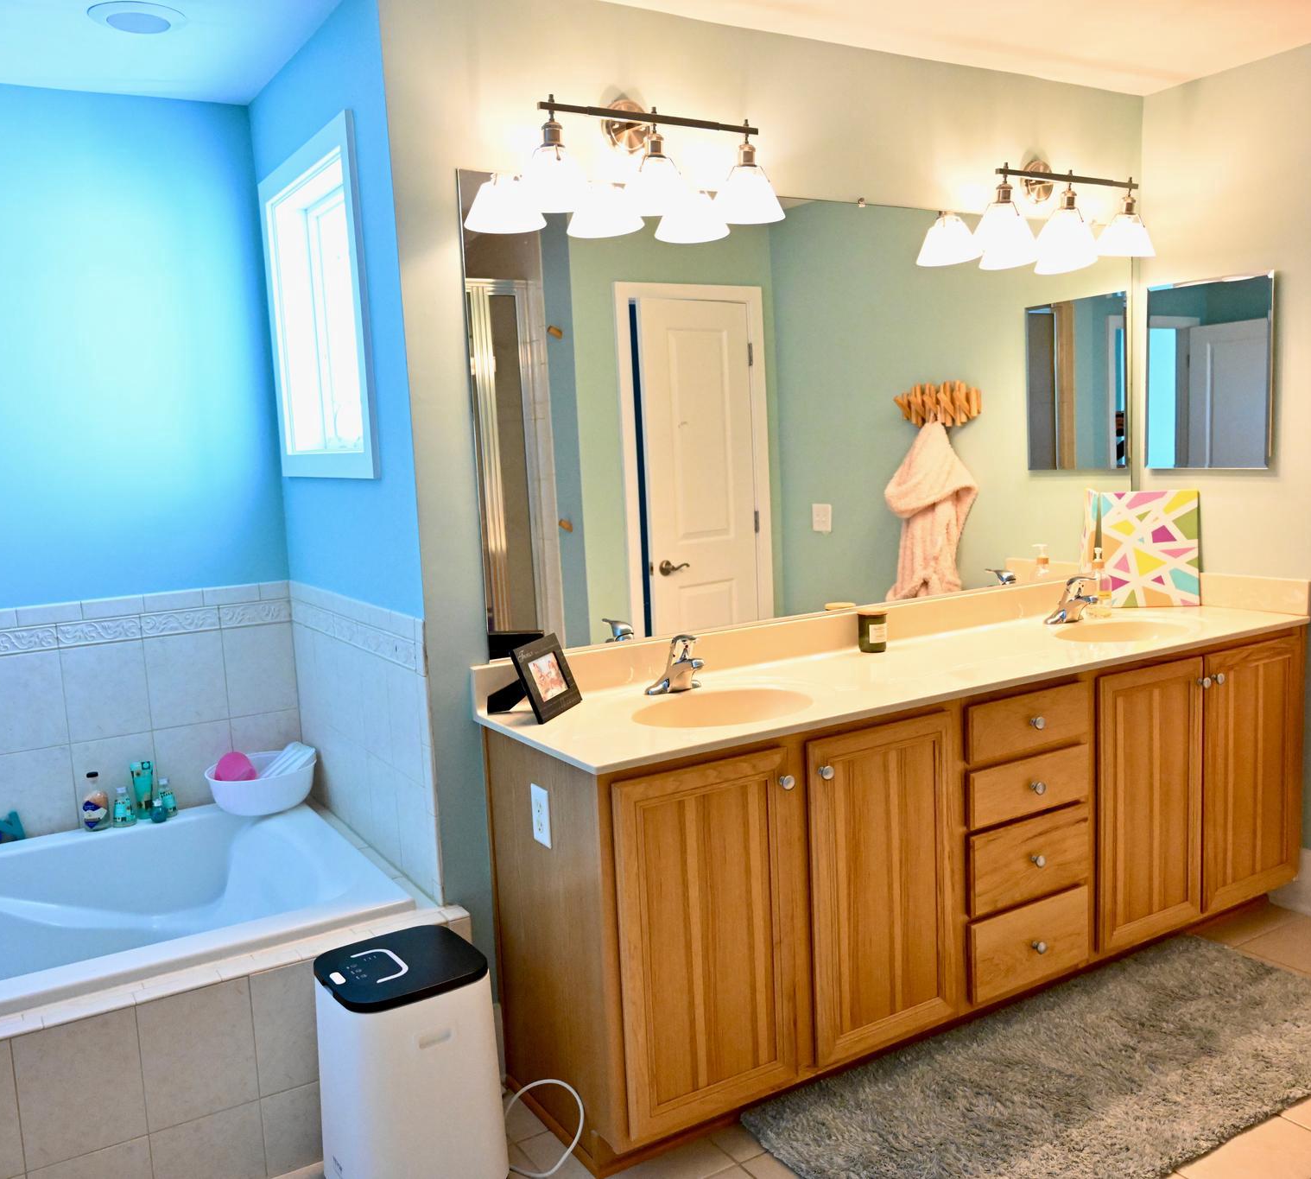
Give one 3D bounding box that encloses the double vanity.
[{"bbox_3d":[0.750,0.617,3.028,2.292,0.848,0.557,-7,8,-31],"label":"double vanity"}]

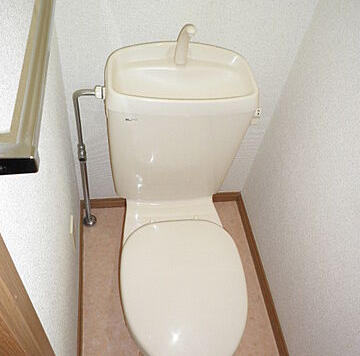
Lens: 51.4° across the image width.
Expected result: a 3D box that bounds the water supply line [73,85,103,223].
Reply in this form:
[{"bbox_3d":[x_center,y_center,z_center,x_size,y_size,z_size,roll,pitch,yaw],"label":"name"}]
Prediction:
[{"bbox_3d":[-0.327,-0.038,1.385,0.113,0.738,0.057,-2,52,-10],"label":"water supply line"}]

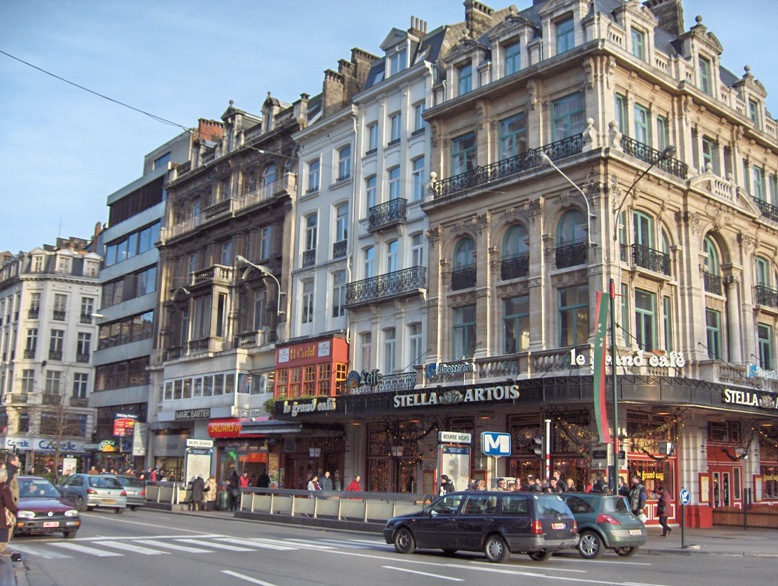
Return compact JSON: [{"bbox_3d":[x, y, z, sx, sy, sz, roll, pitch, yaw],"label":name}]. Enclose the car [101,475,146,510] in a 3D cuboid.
[{"bbox_3d":[-12.602,8.960,39.387,1.700,1.420,4.250,11,-15,-40],"label":"car"}]

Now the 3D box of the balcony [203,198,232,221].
[{"bbox_3d":[-9.976,-4.808,52.470,0.700,0.795,3.636,11,-15,-38],"label":"balcony"}]

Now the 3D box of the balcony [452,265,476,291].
[{"bbox_3d":[3.229,-0.650,37.418,0.250,0.880,1.530,12,-16,-40],"label":"balcony"}]

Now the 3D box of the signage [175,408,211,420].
[{"bbox_3d":[-11.891,7.361,53.148,0.150,0.600,4.400,11,-15,-39],"label":"signage"}]

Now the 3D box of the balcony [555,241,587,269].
[{"bbox_3d":[6.934,-1.468,33.262,0.250,0.870,1.530,12,-16,-40],"label":"balcony"}]

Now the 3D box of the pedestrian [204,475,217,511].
[{"bbox_3d":[-8.134,9.080,39.740,0.500,1.640,0.400,4,-12,-12],"label":"pedestrian"}]

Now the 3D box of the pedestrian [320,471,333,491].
[{"bbox_3d":[-2.441,7.821,34.127,0.520,1.730,0.330,0,-11,5],"label":"pedestrian"}]

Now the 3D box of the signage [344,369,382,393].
[{"bbox_3d":[-1.131,3.915,39.602,0.150,0.838,2.492,11,-15,-39],"label":"signage"}]

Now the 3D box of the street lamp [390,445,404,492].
[{"bbox_3d":[0.322,7.574,35.197,0.470,2.960,0.470,12,-16,-40],"label":"street lamp"}]

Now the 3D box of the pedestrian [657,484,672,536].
[{"bbox_3d":[8.882,7.050,28.195,0.550,1.620,0.480,6,-13,-21],"label":"pedestrian"}]

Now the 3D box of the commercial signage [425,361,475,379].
[{"bbox_3d":[2.485,3.142,36.053,0.150,0.680,2.870,12,-16,-40],"label":"commercial signage"}]

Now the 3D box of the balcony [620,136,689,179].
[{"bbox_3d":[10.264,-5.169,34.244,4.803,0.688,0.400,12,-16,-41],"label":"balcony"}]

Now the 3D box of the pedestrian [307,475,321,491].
[{"bbox_3d":[-3.113,8.320,36.043,0.400,1.660,0.520,-7,-15,34],"label":"pedestrian"}]

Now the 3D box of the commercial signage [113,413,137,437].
[{"bbox_3d":[-17.557,8.763,58.386,1.700,1.470,0.200,11,-15,-39],"label":"commercial signage"}]

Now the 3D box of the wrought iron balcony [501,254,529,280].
[{"bbox_3d":[4.987,-0.994,34.510,0.200,0.906,1.407,11,-15,-40],"label":"wrought iron balcony"}]

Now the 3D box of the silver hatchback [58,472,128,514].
[{"bbox_3d":[-12.153,8.087,35.421,1.690,1.390,4.030,11,-15,-39],"label":"silver hatchback"}]

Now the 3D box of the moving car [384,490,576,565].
[{"bbox_3d":[1.900,5.104,19.393,4.340,1.440,1.710,-10,-16,42],"label":"moving car"}]

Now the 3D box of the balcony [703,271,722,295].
[{"bbox_3d":[13.566,-0.340,36.902,1.501,0.831,0.200,12,-16,-41],"label":"balcony"}]

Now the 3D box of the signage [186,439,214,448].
[{"bbox_3d":[-8.383,6.695,39.000,1.350,0.360,0.150,11,-15,-39],"label":"signage"}]

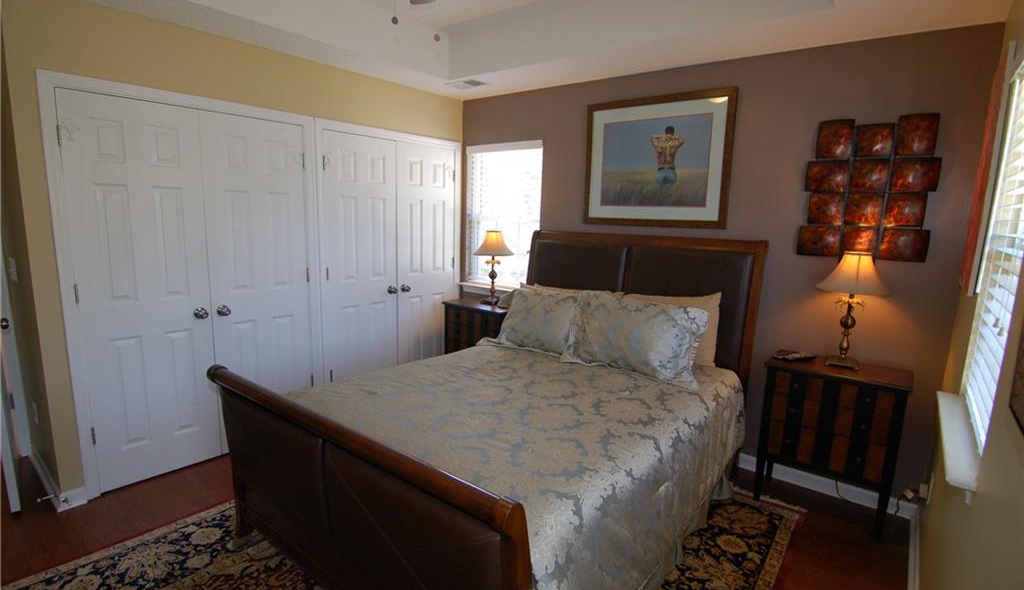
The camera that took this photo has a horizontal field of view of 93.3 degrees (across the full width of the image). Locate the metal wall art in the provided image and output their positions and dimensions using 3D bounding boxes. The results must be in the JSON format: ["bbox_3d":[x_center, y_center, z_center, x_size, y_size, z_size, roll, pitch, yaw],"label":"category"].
[{"bbox_3d":[1.768,-0.524,2.409,0.533,0.695,0.060,9,12,39],"label":"metal wall art"}]

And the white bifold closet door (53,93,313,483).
[{"bbox_3d":[-1.760,-0.017,2.836,0.040,2.035,1.181,9,12,39],"label":"white bifold closet door"}]

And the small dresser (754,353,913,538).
[{"bbox_3d":[1.650,0.752,2.530,0.595,0.780,0.295,9,12,39],"label":"small dresser"}]

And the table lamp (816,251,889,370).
[{"bbox_3d":[1.678,0.077,2.399,0.297,0.579,0.295,9,12,39],"label":"table lamp"}]

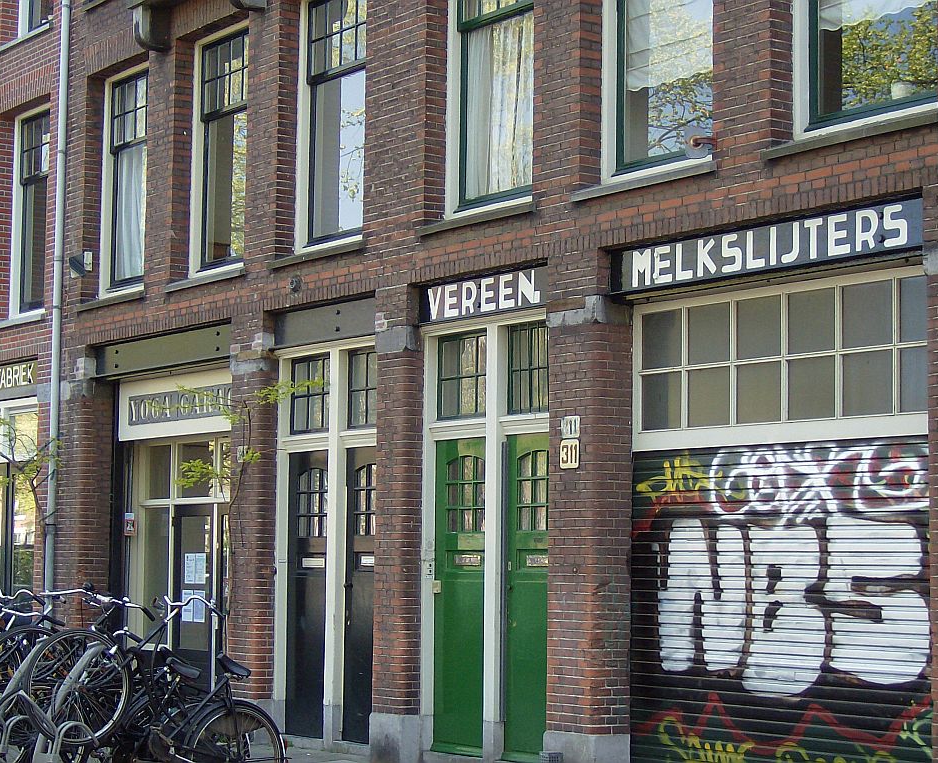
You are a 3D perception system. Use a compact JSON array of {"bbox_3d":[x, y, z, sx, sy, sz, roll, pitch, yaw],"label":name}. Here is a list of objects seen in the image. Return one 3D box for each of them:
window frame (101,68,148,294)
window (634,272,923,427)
[{"bbox_3d":[-3.220,-1.960,20.085,0.130,2.223,1.358,4,-6,-35],"label":"window frame"},{"bbox_3d":[1.974,-0.161,12.806,0.087,0.796,2.872,4,-6,-35],"label":"window"}]

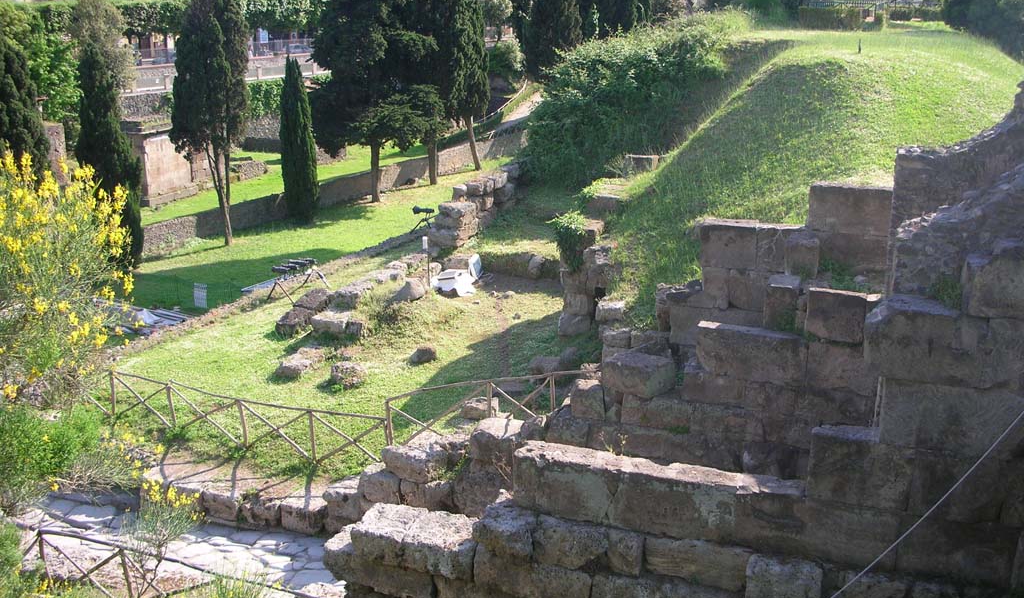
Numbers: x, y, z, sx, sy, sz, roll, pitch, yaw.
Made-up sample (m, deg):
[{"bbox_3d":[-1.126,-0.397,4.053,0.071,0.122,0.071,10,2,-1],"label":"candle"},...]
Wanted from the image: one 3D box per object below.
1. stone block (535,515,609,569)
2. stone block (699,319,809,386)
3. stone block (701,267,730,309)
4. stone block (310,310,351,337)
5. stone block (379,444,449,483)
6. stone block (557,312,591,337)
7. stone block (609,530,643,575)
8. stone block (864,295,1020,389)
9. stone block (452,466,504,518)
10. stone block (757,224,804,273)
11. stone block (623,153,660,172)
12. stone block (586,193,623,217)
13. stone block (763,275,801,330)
[{"bbox_3d":[0.873,3.084,13.894,1.023,0.738,0.700,6,18,19],"label":"stone block"},{"bbox_3d":[2.994,0.636,12.887,1.350,0.630,0.500,6,17,19],"label":"stone block"},{"bbox_3d":[2.727,-0.191,13.660,0.310,0.550,0.450,6,17,19],"label":"stone block"},{"bbox_3d":[-4.671,0.650,27.268,1.039,0.452,0.600,6,17,22],"label":"stone block"},{"bbox_3d":[-1.612,2.750,17.349,1.050,0.420,0.580,5,18,17],"label":"stone block"},{"bbox_3d":[1.436,0.557,23.059,0.680,0.500,0.650,4,17,13],"label":"stone block"},{"bbox_3d":[1.609,3.239,13.767,0.488,0.590,0.600,6,17,22],"label":"stone block"},{"bbox_3d":[4.795,0.457,11.612,1.557,0.799,0.750,6,18,19],"label":"stone block"},{"bbox_3d":[-0.506,3.237,18.245,0.920,0.920,0.700,6,18,19],"label":"stone block"},{"bbox_3d":[4.137,-0.816,15.781,0.697,0.691,0.600,6,18,19],"label":"stone block"},{"bbox_3d":[3.824,-4.003,30.679,0.980,0.480,0.600,4,18,14],"label":"stone block"},{"bbox_3d":[2.642,-2.699,29.574,0.883,0.577,0.698,4,17,17],"label":"stone block"},{"bbox_3d":[3.372,0.059,12.939,0.380,0.550,0.550,6,17,19],"label":"stone block"}]

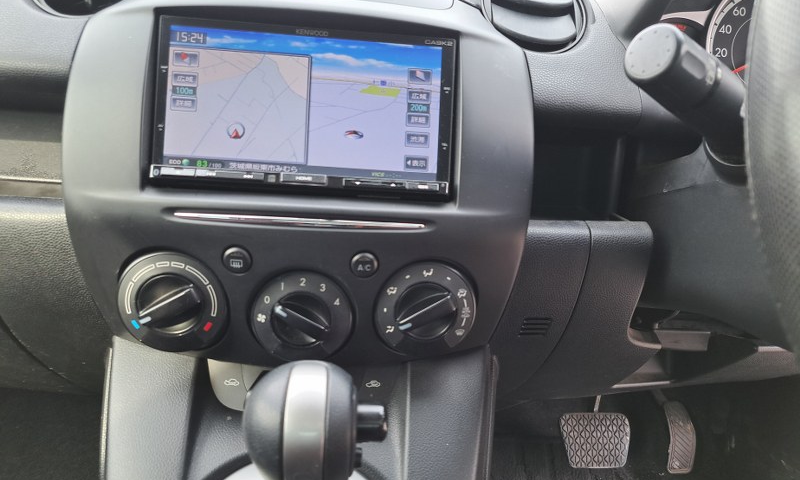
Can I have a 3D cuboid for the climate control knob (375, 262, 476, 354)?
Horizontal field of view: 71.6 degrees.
[{"bbox_3d":[0.015,0.039,0.318,0.058,0.058,0.026,2,10,-6],"label":"climate control knob"}]

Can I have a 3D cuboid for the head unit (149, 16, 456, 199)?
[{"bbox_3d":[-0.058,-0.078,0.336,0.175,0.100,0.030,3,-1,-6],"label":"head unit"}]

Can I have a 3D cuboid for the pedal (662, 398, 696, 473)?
[{"bbox_3d":[0.394,0.278,0.780,0.045,0.112,0.032,3,-15,-6],"label":"pedal"}]

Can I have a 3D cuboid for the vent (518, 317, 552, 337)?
[{"bbox_3d":[0.089,0.057,0.365,0.022,0.015,0.006,3,18,-6],"label":"vent"}]

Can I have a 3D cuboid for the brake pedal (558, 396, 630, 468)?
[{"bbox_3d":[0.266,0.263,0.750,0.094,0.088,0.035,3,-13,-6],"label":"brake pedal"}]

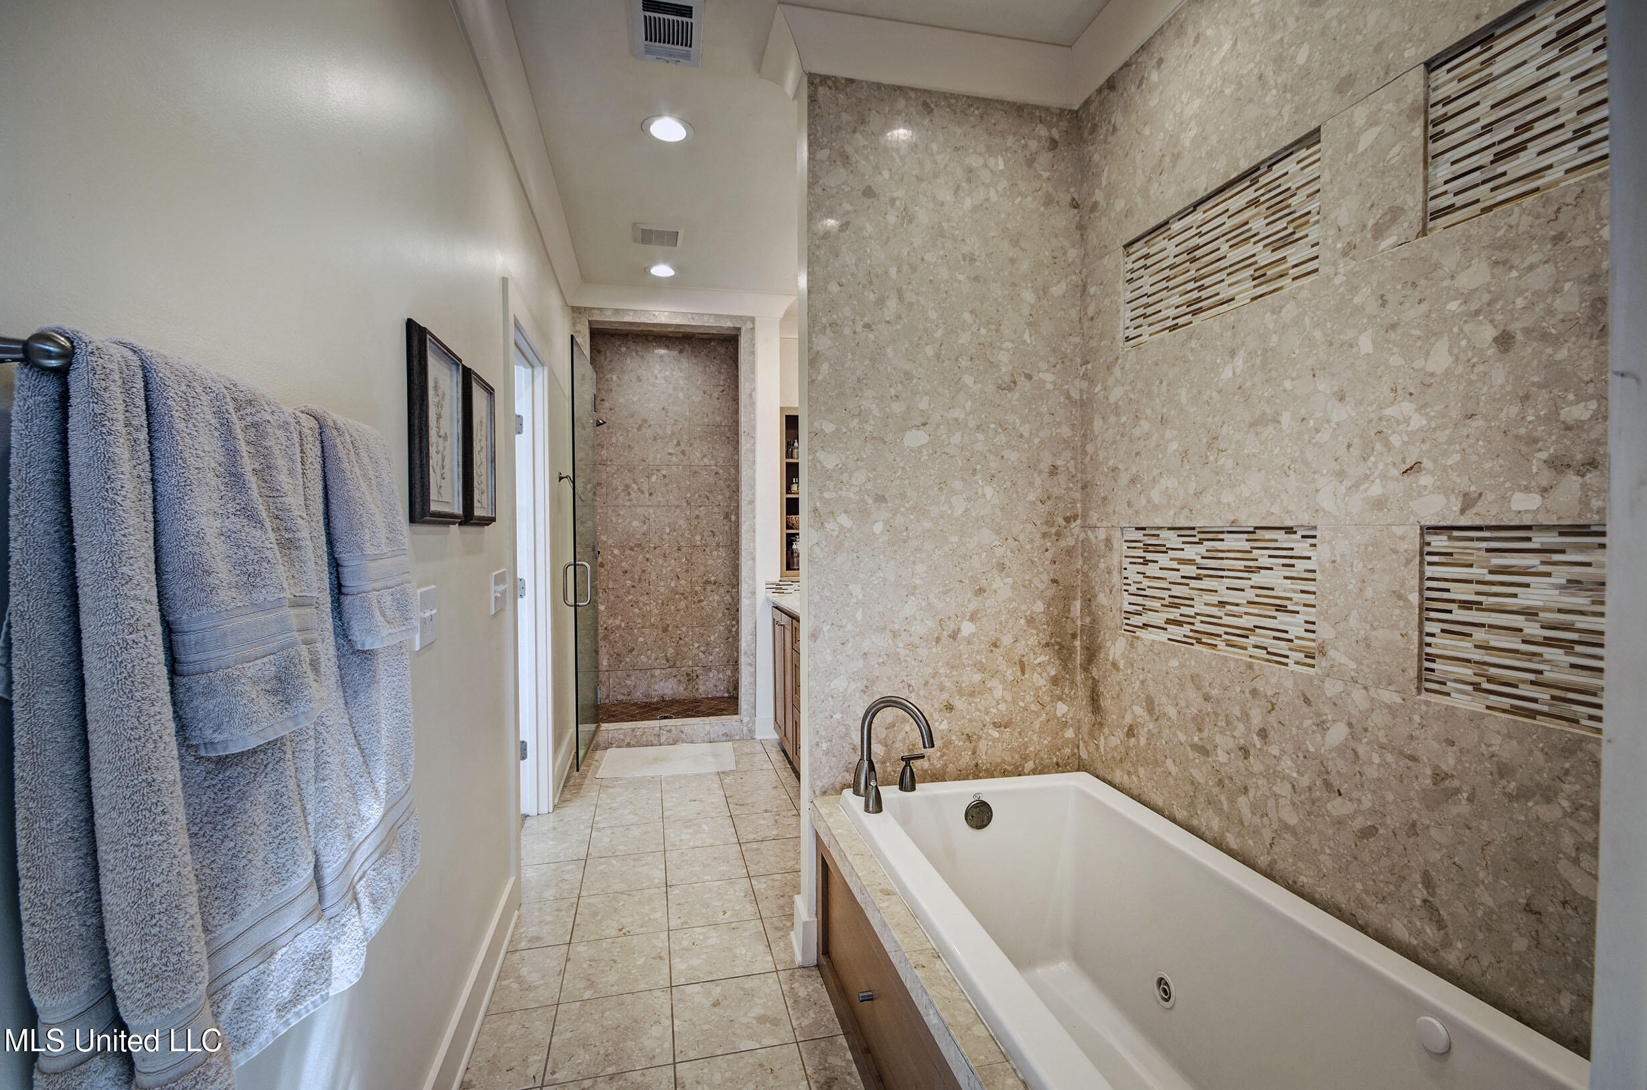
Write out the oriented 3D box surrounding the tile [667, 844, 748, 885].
[{"bbox_3d":[-0.470,1.283,2.743,0.306,0.011,0.298,0,1,-14],"label":"tile"}]

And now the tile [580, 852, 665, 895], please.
[{"bbox_3d":[-0.758,1.263,2.627,0.302,0.010,0.292,0,1,-14],"label":"tile"}]

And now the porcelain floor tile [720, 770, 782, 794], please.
[{"bbox_3d":[-0.384,1.268,3.672,0.306,0.011,0.298,0,1,-14],"label":"porcelain floor tile"}]

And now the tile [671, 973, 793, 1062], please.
[{"bbox_3d":[-0.255,1.296,1.889,0.306,0.011,0.298,0,1,-14],"label":"tile"}]

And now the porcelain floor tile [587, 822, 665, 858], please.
[{"bbox_3d":[-0.828,1.258,2.907,0.302,0.010,0.292,0,1,-14],"label":"porcelain floor tile"}]

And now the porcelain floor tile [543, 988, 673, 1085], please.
[{"bbox_3d":[-0.556,1.298,1.813,0.306,0.011,0.298,0,1,-14],"label":"porcelain floor tile"}]

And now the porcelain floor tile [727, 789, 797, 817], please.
[{"bbox_3d":[-0.313,1.272,3.388,0.306,0.011,0.298,0,1,-14],"label":"porcelain floor tile"}]

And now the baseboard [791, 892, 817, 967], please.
[{"bbox_3d":[-0.061,1.196,2.127,0.062,0.142,0.147,0,1,-14],"label":"baseboard"}]

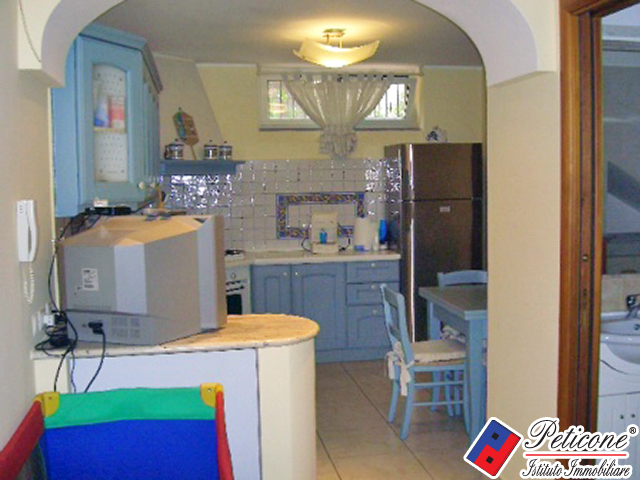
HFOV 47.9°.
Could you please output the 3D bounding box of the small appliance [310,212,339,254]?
[{"bbox_3d":[0.025,-0.062,6.221,0.240,0.345,0.250,-2,5,-10],"label":"small appliance"}]

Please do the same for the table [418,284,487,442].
[{"bbox_3d":[1.159,0.732,4.466,0.880,0.780,0.880,-2,5,-10],"label":"table"}]

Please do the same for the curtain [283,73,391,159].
[{"bbox_3d":[0.153,-1.089,6.326,0.960,0.750,0.110,-2,5,-10],"label":"curtain"}]

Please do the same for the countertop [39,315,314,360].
[{"bbox_3d":[-0.559,0.394,3.008,1.120,0.040,0.600,-2,5,-10],"label":"countertop"}]

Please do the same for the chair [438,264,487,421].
[{"bbox_3d":[1.055,0.664,4.819,0.410,0.860,0.460,-2,5,-10],"label":"chair"}]

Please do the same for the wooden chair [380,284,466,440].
[{"bbox_3d":[0.633,0.708,4.362,0.450,0.860,0.410,-2,5,-10],"label":"wooden chair"}]

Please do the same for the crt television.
[{"bbox_3d":[-0.741,0.145,2.987,0.570,0.475,0.460,0,5,14],"label":"crt television"}]

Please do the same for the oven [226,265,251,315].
[{"bbox_3d":[-0.936,0.506,5.680,0.550,0.600,0.600,2,6,35],"label":"oven"}]

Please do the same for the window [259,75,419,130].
[{"bbox_3d":[0.168,-1.230,6.450,1.440,0.510,0.110,-2,5,-10],"label":"window"}]

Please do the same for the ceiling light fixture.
[{"bbox_3d":[0.113,-1.292,4.877,0.550,0.240,0.460,-2,5,-10],"label":"ceiling light fixture"}]

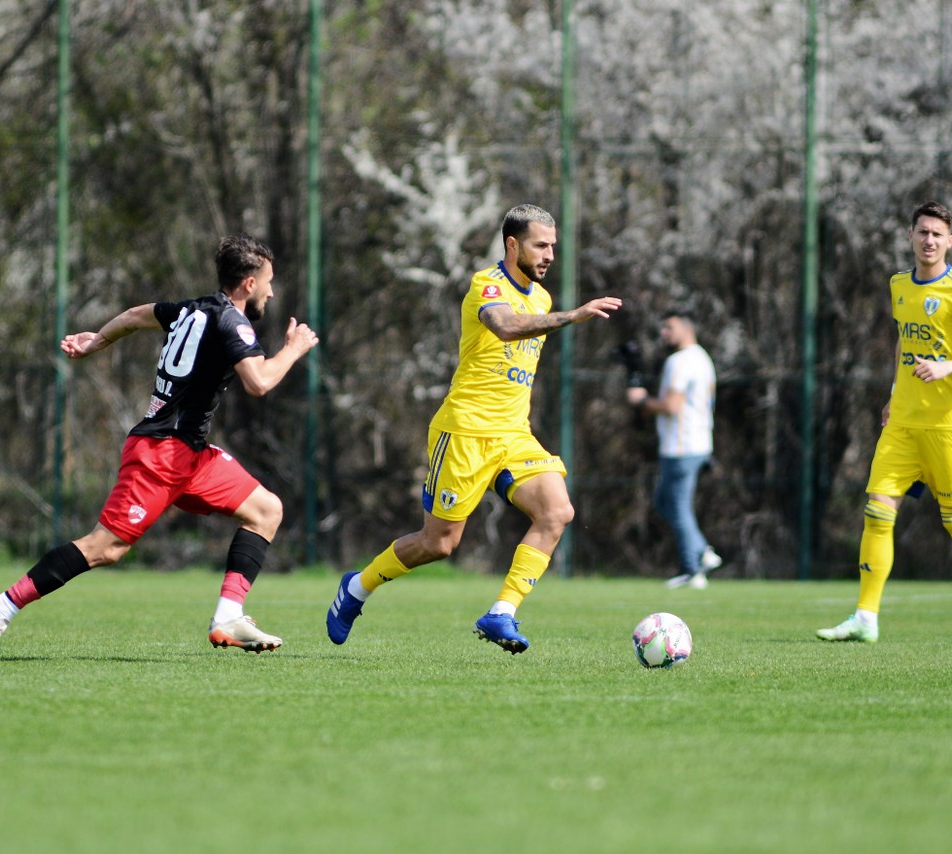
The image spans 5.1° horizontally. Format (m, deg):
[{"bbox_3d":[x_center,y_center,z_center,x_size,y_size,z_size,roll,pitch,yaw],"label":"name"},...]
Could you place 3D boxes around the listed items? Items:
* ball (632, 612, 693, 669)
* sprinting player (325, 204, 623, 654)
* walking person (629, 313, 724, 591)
[{"bbox_3d":[0.690,0.796,39.400,0.220,0.220,0.220,1,0,0],"label":"ball"},{"bbox_3d":[-0.006,0.010,40.800,1.100,1.720,0.700,0,0,28],"label":"sprinting player"},{"bbox_3d":[1.284,0.152,69.000,0.580,1.790,0.520,0,0,30],"label":"walking person"}]

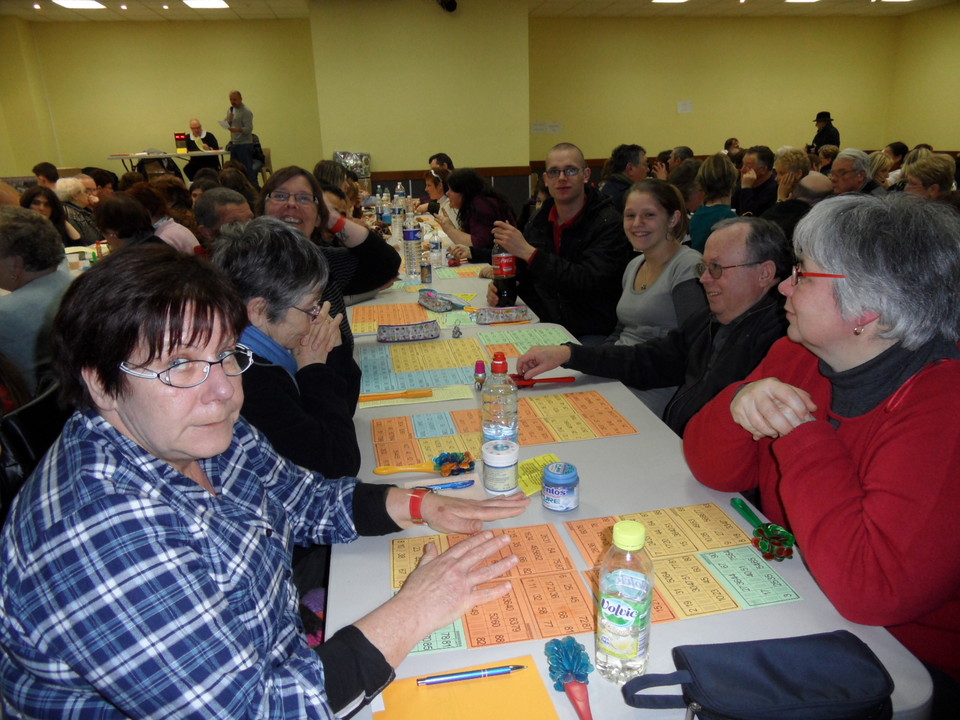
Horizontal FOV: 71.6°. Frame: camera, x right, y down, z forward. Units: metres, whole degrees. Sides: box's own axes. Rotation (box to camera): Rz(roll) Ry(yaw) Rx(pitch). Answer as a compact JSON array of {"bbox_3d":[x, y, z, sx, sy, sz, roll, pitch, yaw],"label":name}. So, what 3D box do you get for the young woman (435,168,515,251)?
[{"bbox_3d":[0.016,-0.468,3.879,0.660,1.235,0.480,-4,18,-7],"label":"young woman"}]

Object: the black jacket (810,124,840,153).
[{"bbox_3d":[4.941,-3.023,9.612,0.380,0.750,0.500,-4,18,-7],"label":"black jacket"}]

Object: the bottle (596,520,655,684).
[{"bbox_3d":[0.177,0.279,0.790,0.067,0.200,0.067,-4,18,-7],"label":"bottle"}]

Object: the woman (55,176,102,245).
[{"bbox_3d":[-2.887,-0.725,4.952,0.660,1.220,0.500,-4,18,-7],"label":"woman"}]

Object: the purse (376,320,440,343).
[{"bbox_3d":[-0.242,-0.103,2.250,0.205,0.060,0.060,-4,18,-7],"label":"purse"}]

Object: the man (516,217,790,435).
[{"bbox_3d":[0.483,0.234,1.713,0.740,1.186,0.540,-10,19,-24],"label":"man"}]

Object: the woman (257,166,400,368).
[{"bbox_3d":[-0.533,0.041,2.209,0.660,1.306,0.540,7,20,25],"label":"woman"}]

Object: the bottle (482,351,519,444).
[{"bbox_3d":[0.037,0.099,1.305,0.068,0.234,0.068,-4,18,-7],"label":"bottle"}]

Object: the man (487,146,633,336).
[{"bbox_3d":[0.344,-0.135,2.603,0.540,1.356,0.680,12,22,36],"label":"man"}]

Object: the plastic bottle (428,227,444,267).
[{"bbox_3d":[-0.243,-0.620,3.681,0.066,0.207,0.066,-4,18,-7],"label":"plastic bottle"}]

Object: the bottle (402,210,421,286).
[{"bbox_3d":[-0.336,-0.545,3.193,0.087,0.319,0.087,-4,18,-7],"label":"bottle"}]

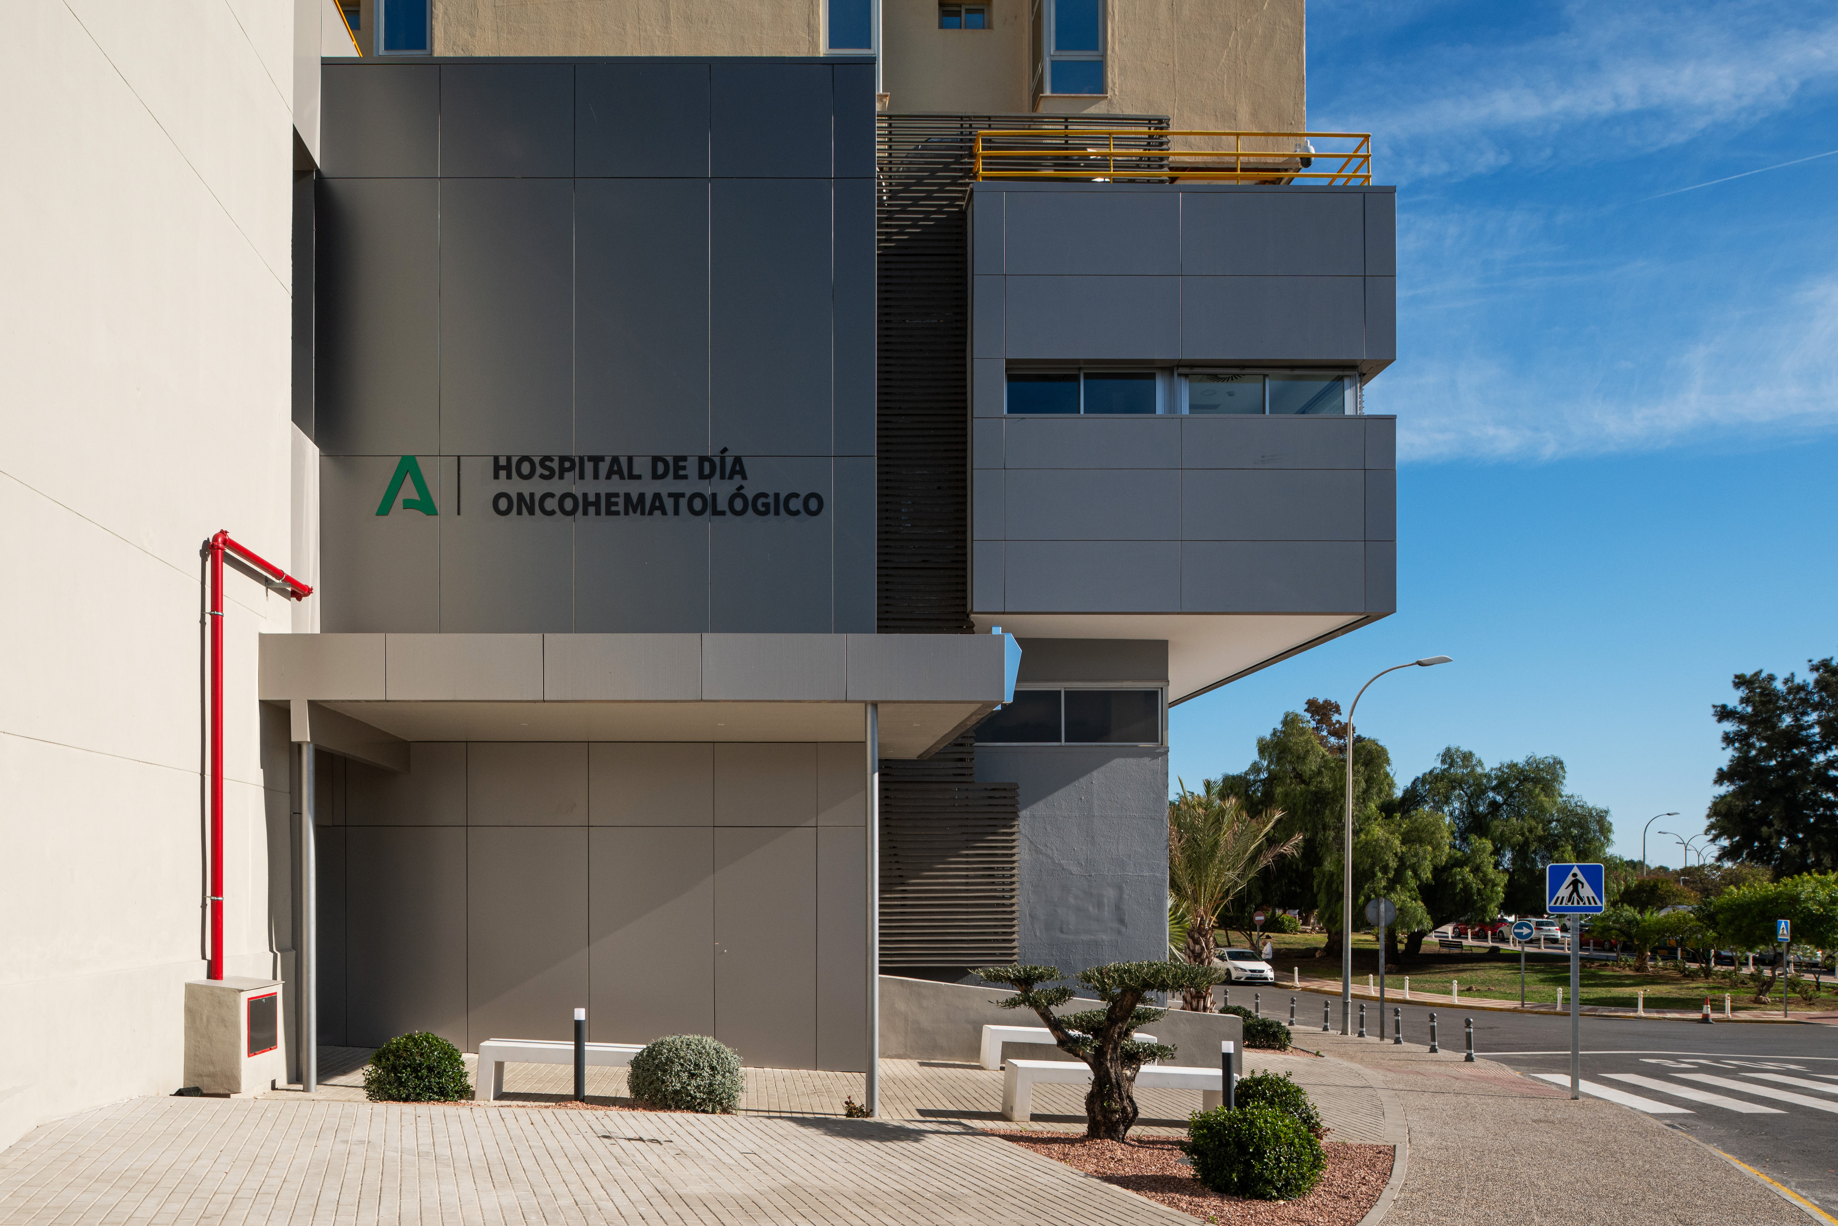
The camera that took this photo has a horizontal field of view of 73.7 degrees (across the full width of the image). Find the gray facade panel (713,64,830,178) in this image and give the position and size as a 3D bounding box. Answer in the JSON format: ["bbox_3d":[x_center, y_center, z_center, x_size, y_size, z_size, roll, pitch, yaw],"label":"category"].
[{"bbox_3d":[-1.373,-4.585,11.425,1.129,1.096,0.050,0,0,0],"label":"gray facade panel"}]

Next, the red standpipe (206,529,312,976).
[{"bbox_3d":[-5.350,1.067,10.060,0.200,3.358,1.954,0,0,-7],"label":"red standpipe"}]

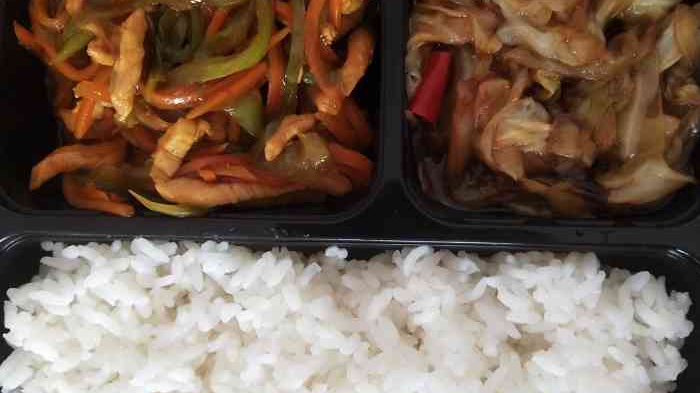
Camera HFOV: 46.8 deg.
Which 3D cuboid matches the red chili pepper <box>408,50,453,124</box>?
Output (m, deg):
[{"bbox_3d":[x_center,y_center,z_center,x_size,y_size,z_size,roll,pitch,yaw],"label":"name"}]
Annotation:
[{"bbox_3d":[0.024,-0.032,0.237,0.007,0.007,0.021,17,78,3],"label":"red chili pepper"}]

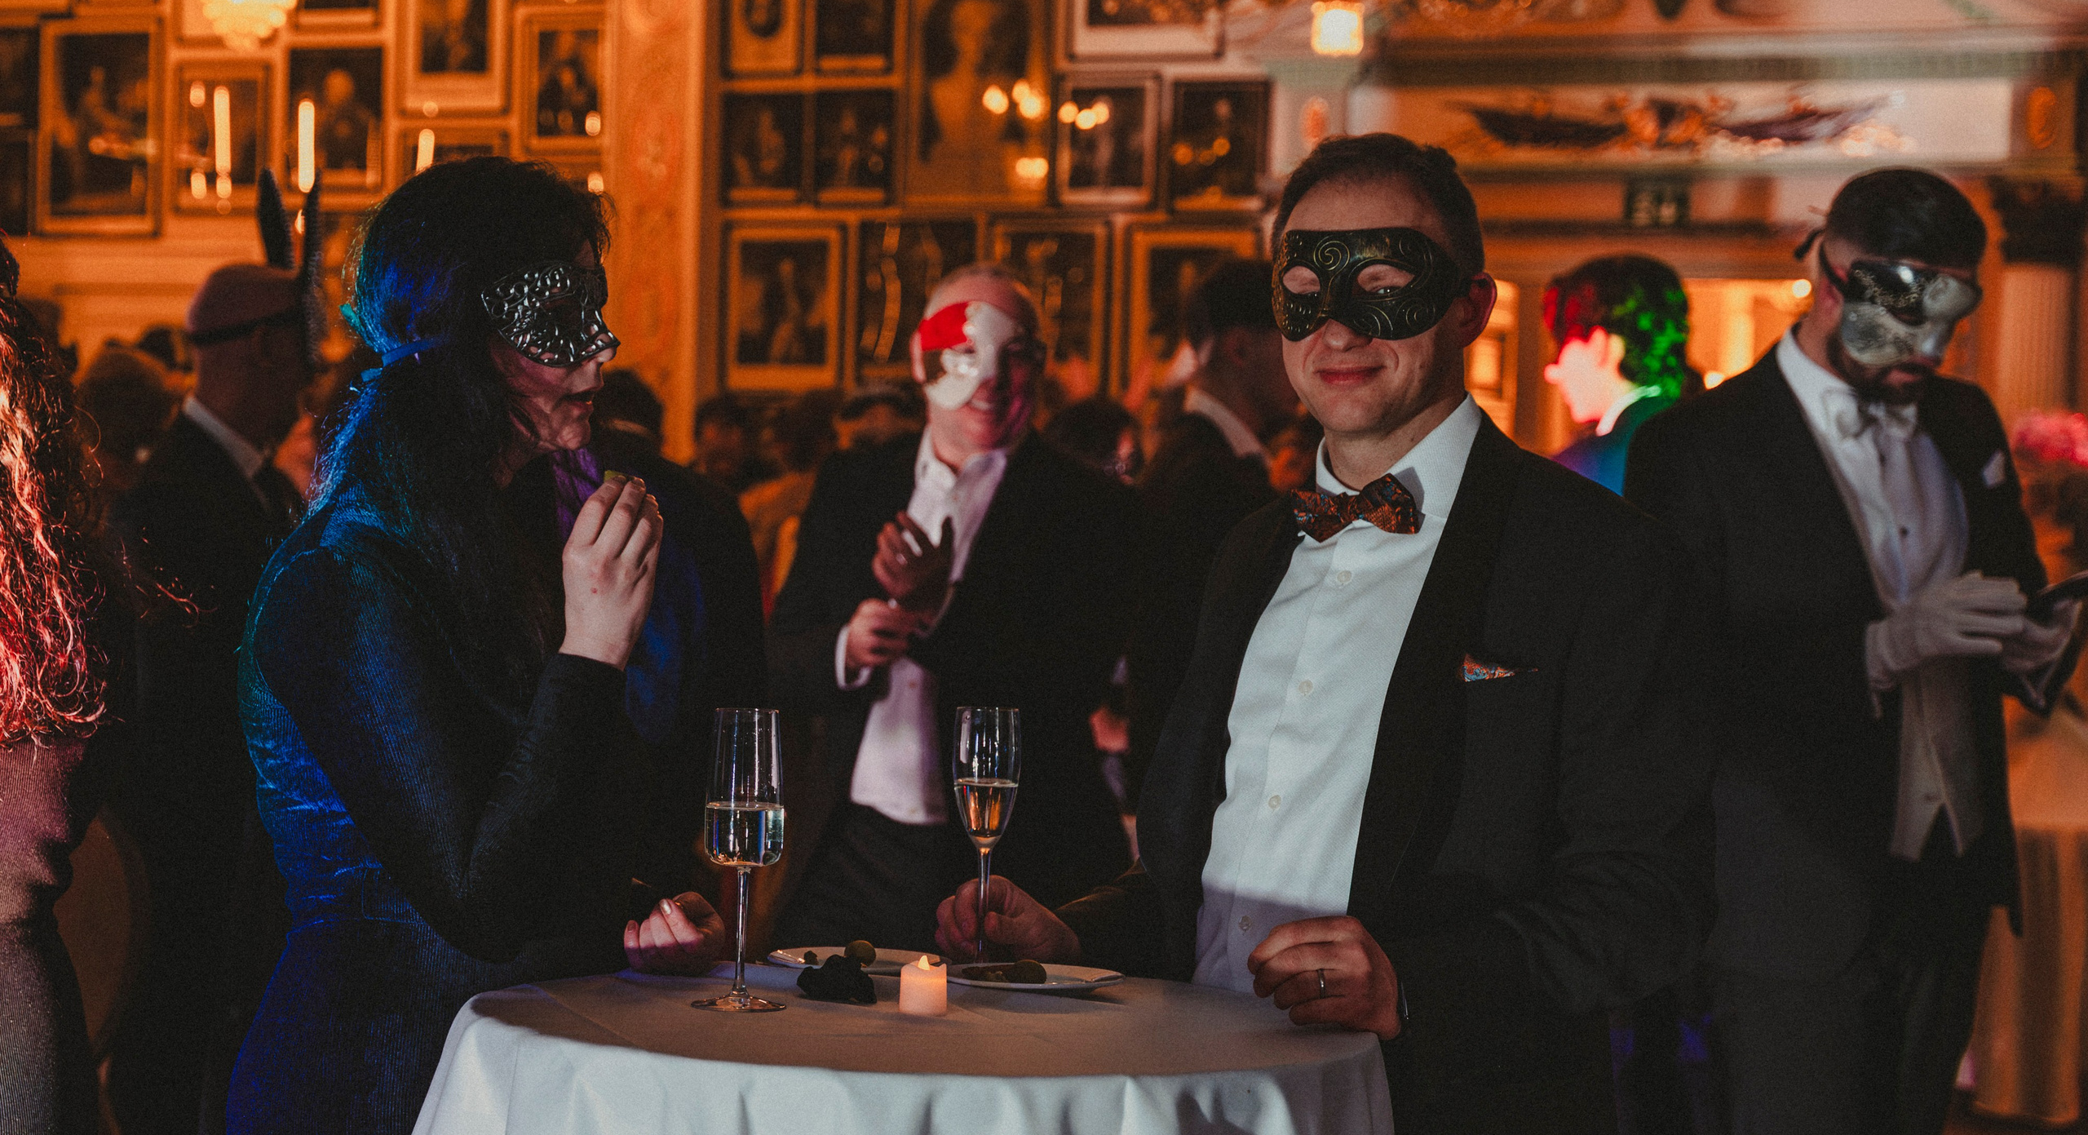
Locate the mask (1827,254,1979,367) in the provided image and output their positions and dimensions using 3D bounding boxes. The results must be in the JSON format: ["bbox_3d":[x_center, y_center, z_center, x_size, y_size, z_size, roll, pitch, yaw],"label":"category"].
[{"bbox_3d":[0.883,-0.261,3.065,0.162,0.112,0.085,9,18,-10],"label":"mask"}]

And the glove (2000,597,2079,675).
[{"bbox_3d":[1.009,0.070,3.070,0.090,0.090,0.125,2,1,37],"label":"glove"}]

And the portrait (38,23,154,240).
[{"bbox_3d":[-3.582,-1.656,11.415,0.456,0.797,0.040,2,1,17],"label":"portrait"}]

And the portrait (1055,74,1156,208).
[{"bbox_3d":[0.232,-1.574,11.144,0.391,0.497,0.040,2,1,18],"label":"portrait"}]

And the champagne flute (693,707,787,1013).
[{"bbox_3d":[-0.240,0.234,2.420,0.075,0.238,0.075,2,1,0],"label":"champagne flute"}]

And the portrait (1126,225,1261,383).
[{"bbox_3d":[0.543,-0.944,11.041,0.520,0.617,0.040,2,1,18],"label":"portrait"}]

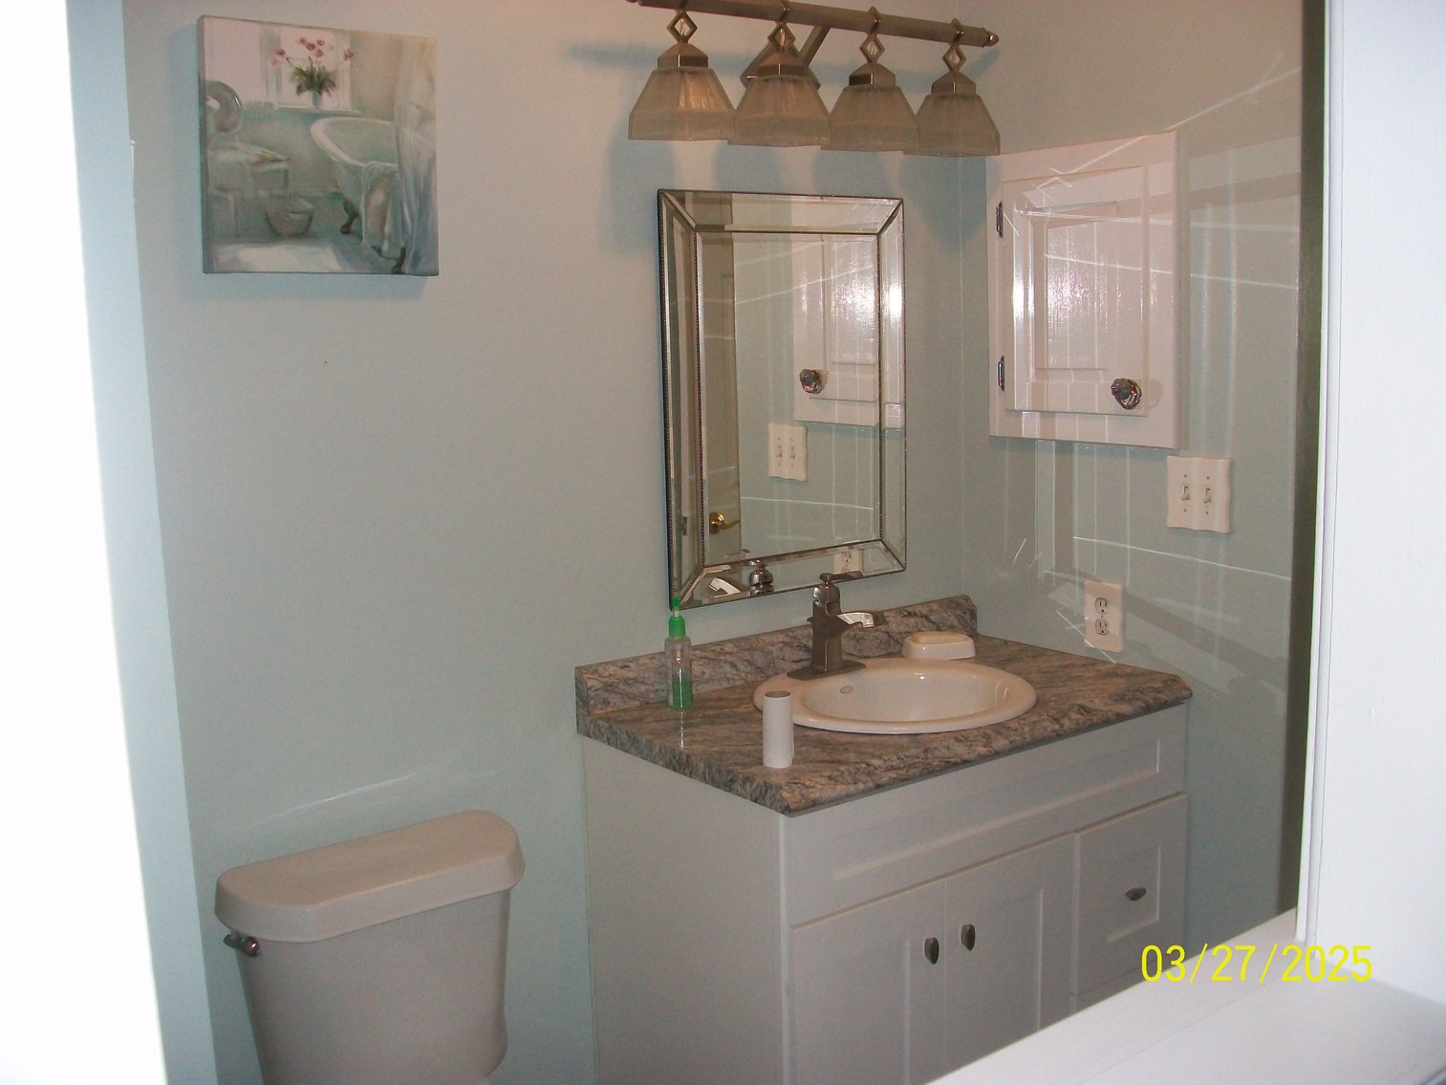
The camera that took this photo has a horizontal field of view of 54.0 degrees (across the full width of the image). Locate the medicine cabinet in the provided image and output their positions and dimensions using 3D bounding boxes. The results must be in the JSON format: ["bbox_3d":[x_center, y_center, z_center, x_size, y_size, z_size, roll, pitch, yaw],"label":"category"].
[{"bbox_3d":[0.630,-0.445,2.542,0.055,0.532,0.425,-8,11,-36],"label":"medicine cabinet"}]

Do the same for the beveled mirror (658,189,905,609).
[{"bbox_3d":[0.120,-0.265,2.545,0.551,0.706,0.026,-8,11,-36],"label":"beveled mirror"}]

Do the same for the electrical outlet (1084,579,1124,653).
[{"bbox_3d":[0.698,0.135,2.599,0.008,0.125,0.083,-8,11,-36],"label":"electrical outlet"}]

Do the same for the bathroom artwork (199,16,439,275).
[{"bbox_3d":[-0.559,-0.547,1.988,0.335,0.340,0.036,-6,10,-36],"label":"bathroom artwork"}]

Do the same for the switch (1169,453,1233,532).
[{"bbox_3d":[0.804,-0.081,2.402,0.015,0.125,0.128,-8,11,-36],"label":"switch"}]

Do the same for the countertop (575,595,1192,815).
[{"bbox_3d":[0.290,0.241,2.408,0.920,0.110,0.557,-8,11,-36],"label":"countertop"}]

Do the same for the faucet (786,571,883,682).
[{"bbox_3d":[0.212,0.143,2.509,0.157,0.175,0.168,-8,11,-36],"label":"faucet"}]

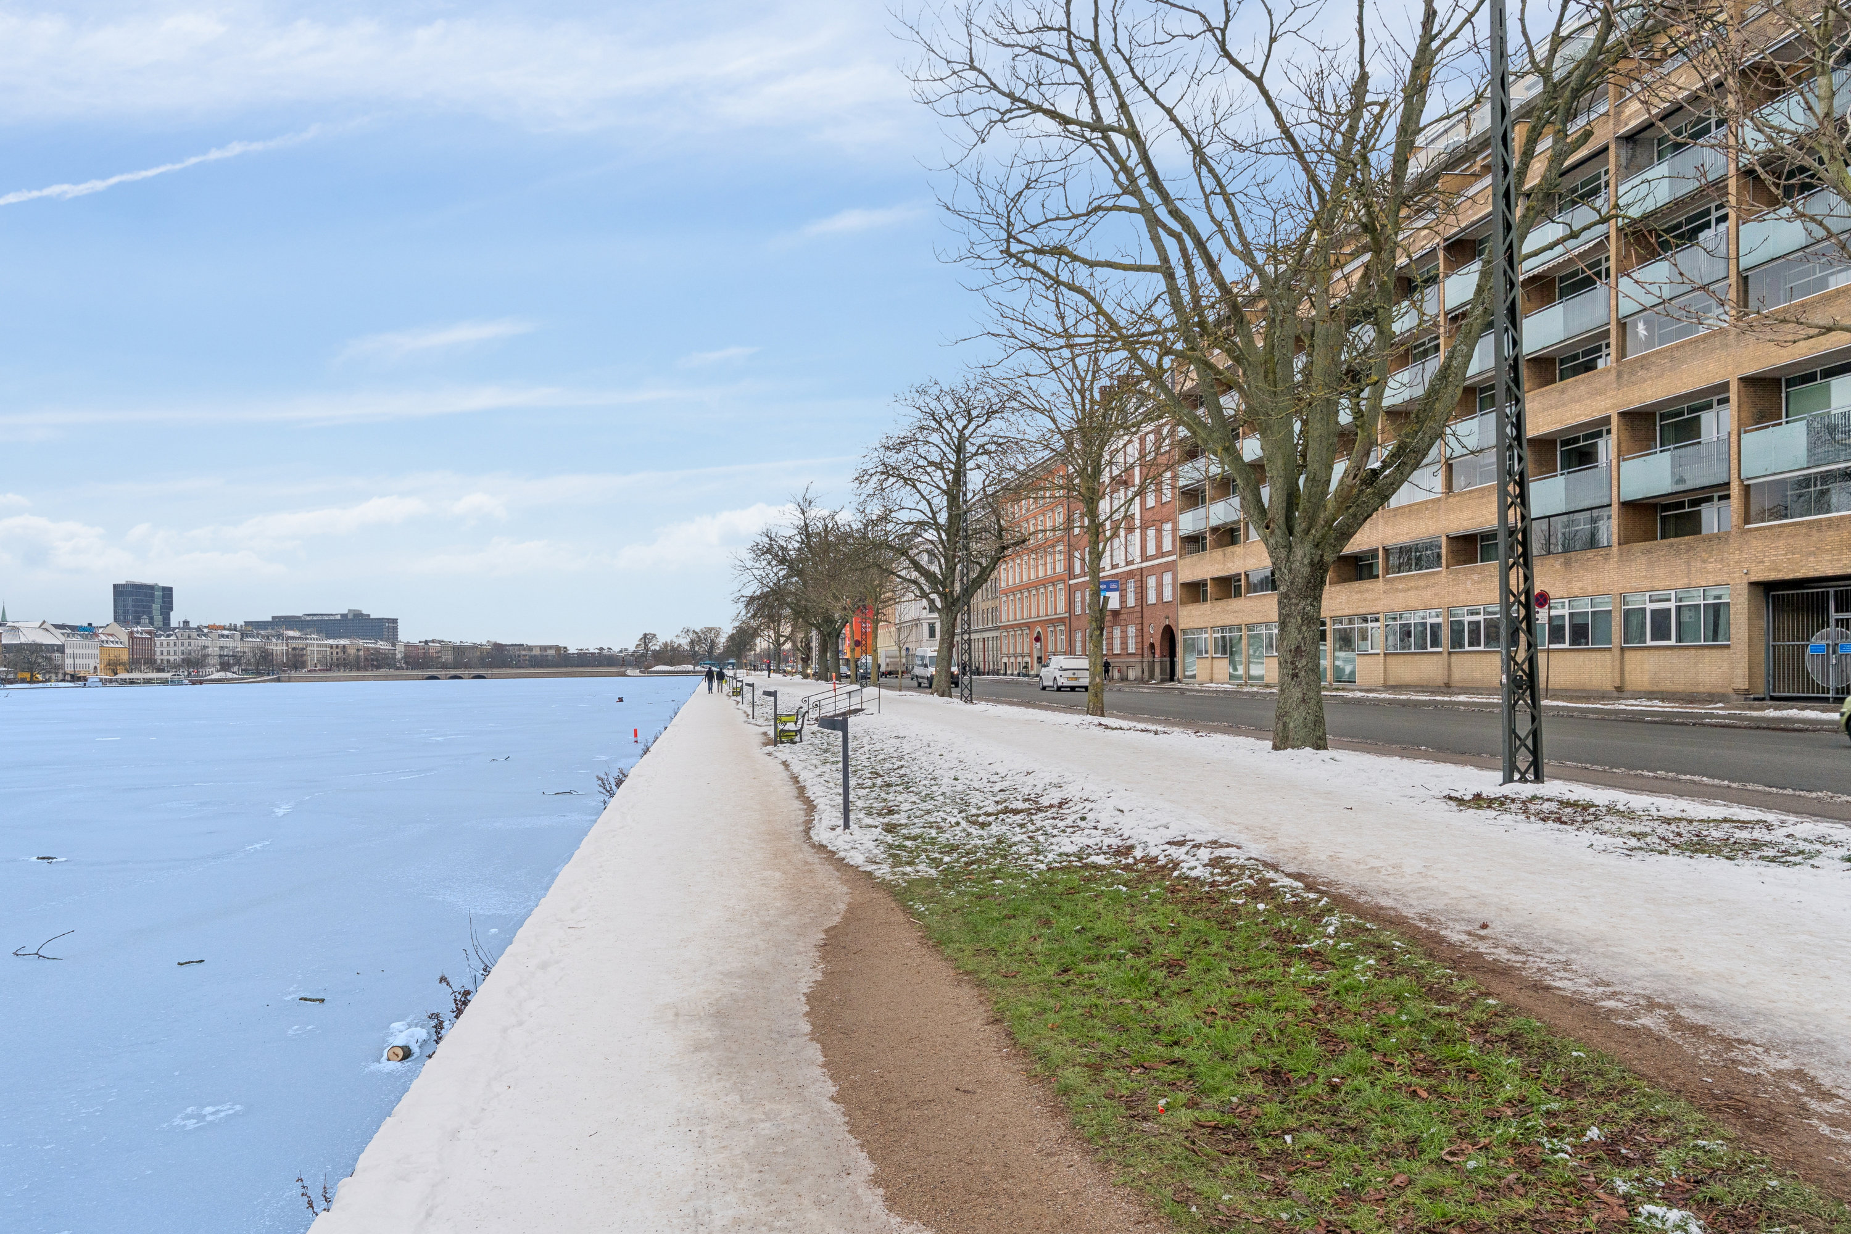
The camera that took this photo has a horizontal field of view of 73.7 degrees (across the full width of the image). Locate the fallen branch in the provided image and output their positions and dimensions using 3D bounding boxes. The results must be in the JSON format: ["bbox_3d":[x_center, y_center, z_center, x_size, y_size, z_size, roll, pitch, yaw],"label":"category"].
[{"bbox_3d":[-7.157,2.661,10.000,0.440,0.130,0.500,1,-3,-36],"label":"fallen branch"}]

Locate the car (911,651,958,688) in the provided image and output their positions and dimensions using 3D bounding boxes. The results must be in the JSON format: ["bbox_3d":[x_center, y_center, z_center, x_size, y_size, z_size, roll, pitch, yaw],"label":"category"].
[{"bbox_3d":[0.743,3.586,84.500,2.050,2.650,6.000,0,-2,-9],"label":"car"}]

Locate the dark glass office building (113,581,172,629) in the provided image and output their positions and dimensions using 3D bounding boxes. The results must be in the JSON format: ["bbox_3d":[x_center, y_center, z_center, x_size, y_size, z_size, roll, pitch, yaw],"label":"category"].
[{"bbox_3d":[-647.515,8.370,1020.000,40.000,75.000,34.000,1,-2,-27],"label":"dark glass office building"}]

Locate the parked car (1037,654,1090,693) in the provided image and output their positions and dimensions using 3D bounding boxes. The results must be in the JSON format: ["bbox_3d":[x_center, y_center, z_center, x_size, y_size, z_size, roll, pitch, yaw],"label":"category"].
[{"bbox_3d":[7.983,3.226,70.200,1.980,1.940,4.700,0,-2,-9],"label":"parked car"}]

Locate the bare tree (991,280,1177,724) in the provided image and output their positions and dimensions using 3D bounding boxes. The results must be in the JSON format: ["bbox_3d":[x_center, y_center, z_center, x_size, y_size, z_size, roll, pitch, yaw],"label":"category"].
[{"bbox_3d":[4.033,-3.001,32.000,4.800,11.000,4.800,-1,-2,0],"label":"bare tree"}]

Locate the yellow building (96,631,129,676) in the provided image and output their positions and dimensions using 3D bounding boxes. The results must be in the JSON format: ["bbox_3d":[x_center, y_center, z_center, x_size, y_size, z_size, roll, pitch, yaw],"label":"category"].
[{"bbox_3d":[-263.279,11.811,392.000,11.000,14.000,19.500,0,-2,-10],"label":"yellow building"}]

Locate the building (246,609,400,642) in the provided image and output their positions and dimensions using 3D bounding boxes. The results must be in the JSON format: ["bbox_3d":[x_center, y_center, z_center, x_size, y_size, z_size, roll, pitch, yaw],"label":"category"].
[{"bbox_3d":[-654.883,26.666,1338.000,158.000,66.000,32.000,-1,-2,12],"label":"building"}]

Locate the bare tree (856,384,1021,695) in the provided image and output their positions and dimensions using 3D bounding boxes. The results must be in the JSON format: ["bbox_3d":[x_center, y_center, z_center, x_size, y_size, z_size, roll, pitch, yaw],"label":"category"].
[{"bbox_3d":[0.640,-3.414,52.000,7.000,13.500,7.000,-1,-2,0],"label":"bare tree"}]

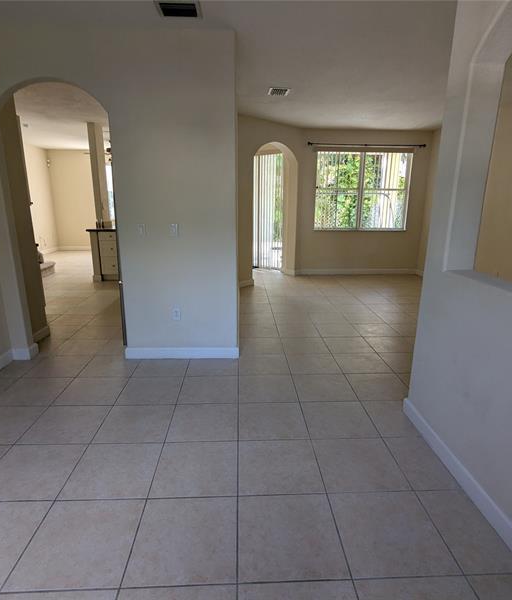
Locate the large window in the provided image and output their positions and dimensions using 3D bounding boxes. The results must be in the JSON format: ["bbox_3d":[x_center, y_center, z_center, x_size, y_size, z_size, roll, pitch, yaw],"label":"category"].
[{"bbox_3d":[2.094,-2.135,7.243,1.889,1.538,0.100,0,15,-2],"label":"large window"}]

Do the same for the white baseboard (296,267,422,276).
[{"bbox_3d":[2.111,-0.567,7.600,2.571,0.125,0.020,0,15,-2],"label":"white baseboard"}]

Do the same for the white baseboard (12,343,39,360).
[{"bbox_3d":[-2.224,0.489,3.592,0.175,0.120,0.199,0,15,-2],"label":"white baseboard"}]

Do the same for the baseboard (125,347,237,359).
[{"bbox_3d":[-0.705,0.506,3.549,1.091,0.120,0.020,0,15,-2],"label":"baseboard"}]

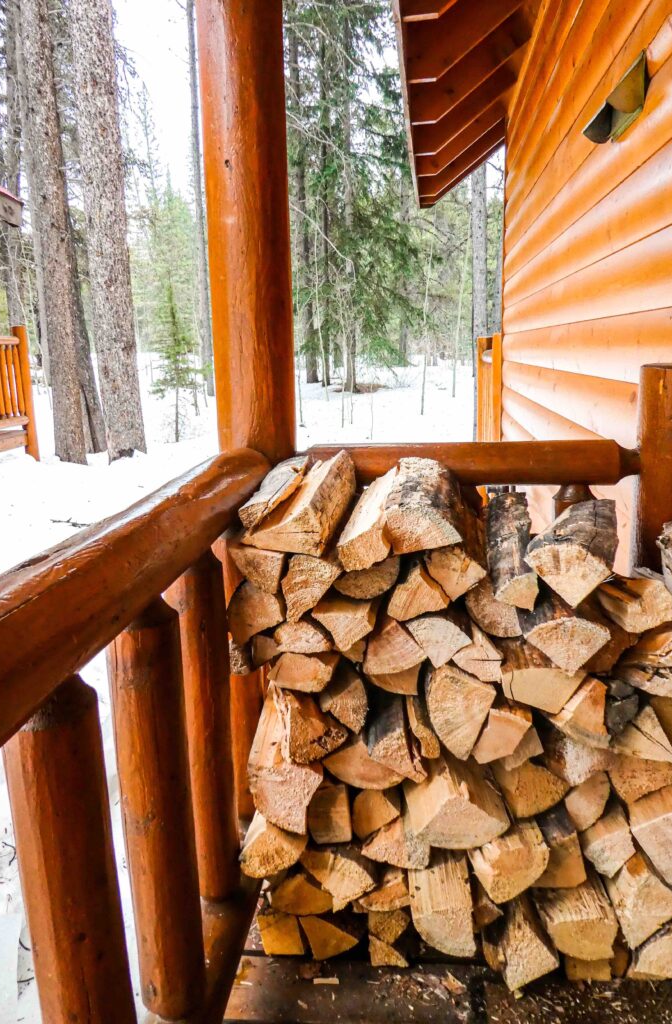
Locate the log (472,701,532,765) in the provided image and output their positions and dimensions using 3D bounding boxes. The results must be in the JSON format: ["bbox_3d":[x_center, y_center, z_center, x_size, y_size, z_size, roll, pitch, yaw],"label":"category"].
[{"bbox_3d":[0.297,0.321,1.357,0.095,0.108,0.400,0,13,7],"label":"log"}]

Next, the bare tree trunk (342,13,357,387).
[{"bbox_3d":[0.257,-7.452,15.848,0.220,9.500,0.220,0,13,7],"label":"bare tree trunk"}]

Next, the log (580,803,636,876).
[{"bbox_3d":[0.468,0.506,1.345,0.083,0.092,0.410,0,13,8],"label":"log"}]

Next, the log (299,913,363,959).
[{"bbox_3d":[0.016,0.718,1.476,0.117,0.101,0.410,0,13,8],"label":"log"}]

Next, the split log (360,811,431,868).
[{"bbox_3d":[0.130,0.547,1.444,0.122,0.108,0.380,0,13,7],"label":"split log"}]

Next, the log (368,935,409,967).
[{"bbox_3d":[0.120,0.750,1.476,0.070,0.069,0.400,0,13,7],"label":"log"}]

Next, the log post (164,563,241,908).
[{"bbox_3d":[-0.215,0.389,1.222,0.073,0.615,0.073,0,13,7],"label":"log post"}]

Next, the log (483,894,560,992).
[{"bbox_3d":[0.351,0.689,1.385,0.099,0.167,0.410,0,13,8],"label":"log"}]

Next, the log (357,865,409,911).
[{"bbox_3d":[0.110,0.627,1.448,0.092,0.072,0.410,0,13,8],"label":"log"}]

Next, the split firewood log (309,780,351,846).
[{"bbox_3d":[0.013,0.505,1.463,0.083,0.132,0.370,0,13,7],"label":"split firewood log"}]

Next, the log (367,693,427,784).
[{"bbox_3d":[0.117,0.373,1.395,0.100,0.102,0.380,-1,13,4],"label":"log"}]

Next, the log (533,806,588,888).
[{"bbox_3d":[0.394,0.541,1.364,0.093,0.099,0.380,0,13,7],"label":"log"}]

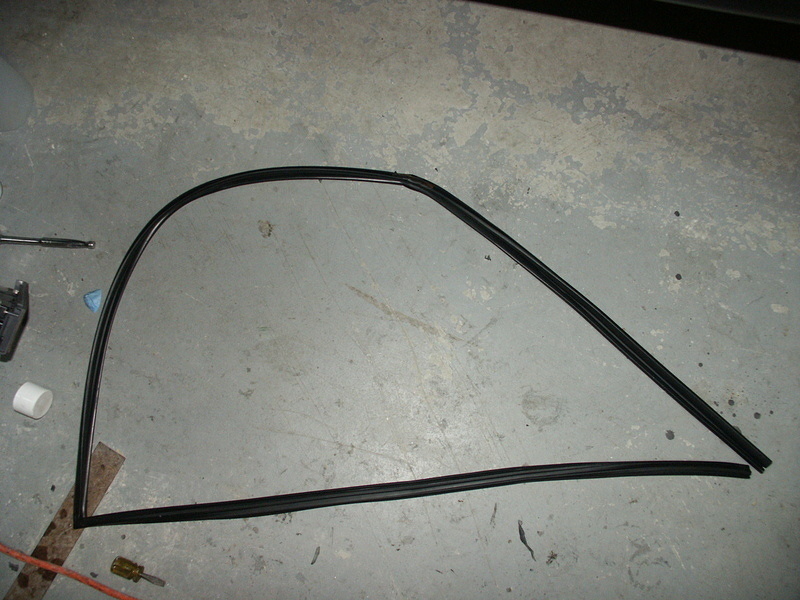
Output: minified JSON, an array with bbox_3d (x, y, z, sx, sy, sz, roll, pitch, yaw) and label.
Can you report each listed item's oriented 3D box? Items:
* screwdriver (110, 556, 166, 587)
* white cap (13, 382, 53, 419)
[{"bbox_3d":[-0.372,0.391,0.954,0.084,0.024,0.024,18,76,5],"label":"screwdriver"},{"bbox_3d":[-0.551,0.152,1.009,0.034,0.044,0.044,19,76,6],"label":"white cap"}]

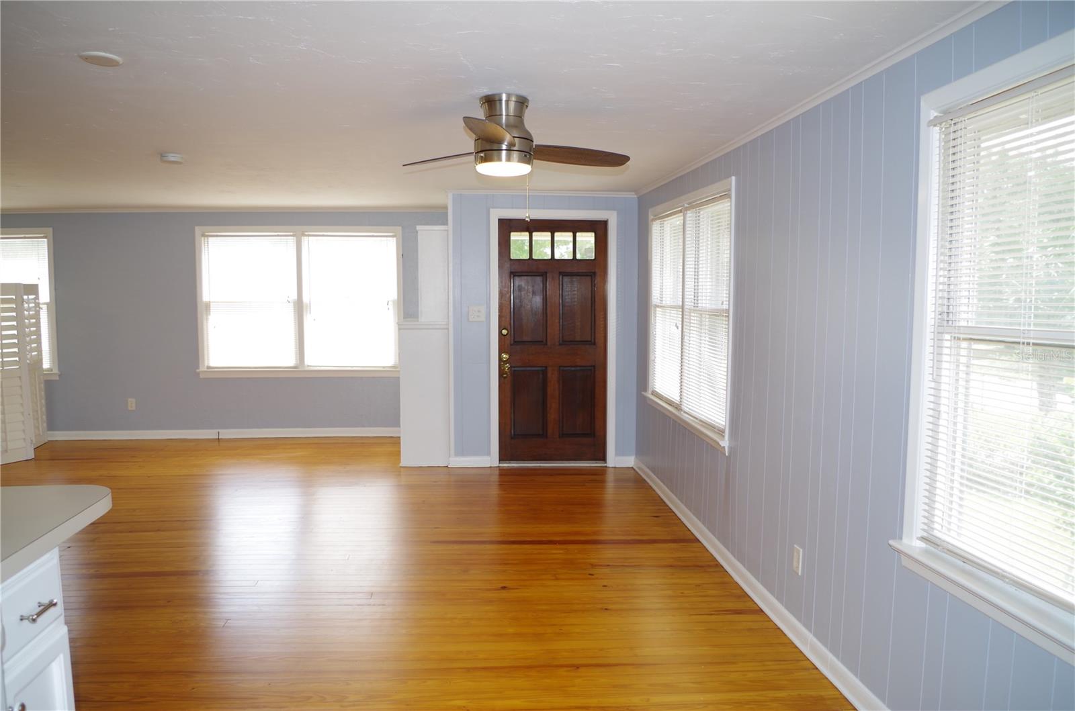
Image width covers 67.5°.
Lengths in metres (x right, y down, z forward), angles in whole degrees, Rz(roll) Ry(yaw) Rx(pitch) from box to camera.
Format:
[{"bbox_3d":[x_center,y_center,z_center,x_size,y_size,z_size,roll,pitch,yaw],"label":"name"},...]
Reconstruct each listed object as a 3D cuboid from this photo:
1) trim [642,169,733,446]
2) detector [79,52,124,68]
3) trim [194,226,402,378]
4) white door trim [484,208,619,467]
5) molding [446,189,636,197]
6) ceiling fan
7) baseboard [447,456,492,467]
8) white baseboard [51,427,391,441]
[{"bbox_3d":[0.966,-0.303,5.316,0.050,1.350,1.920,0,5,-5],"label":"trim"},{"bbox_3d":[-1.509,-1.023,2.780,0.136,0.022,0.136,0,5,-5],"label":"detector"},{"bbox_3d":[-2.376,-0.547,8.021,1.980,1.460,0.100,0,5,-5],"label":"trim"},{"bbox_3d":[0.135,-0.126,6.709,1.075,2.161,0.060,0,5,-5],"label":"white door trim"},{"bbox_3d":[0.036,-1.329,6.578,1.590,0.045,0.040,0,5,-5],"label":"molding"},{"bbox_3d":[-0.079,-0.904,3.276,1.040,0.320,1.065,0,5,-5],"label":"ceiling fan"},{"bbox_3d":[-0.562,0.899,6.727,0.345,0.087,0.020,0,5,-5],"label":"baseboard"},{"bbox_3d":[-3.099,0.800,8.064,3.470,0.090,0.020,0,5,-5],"label":"white baseboard"}]

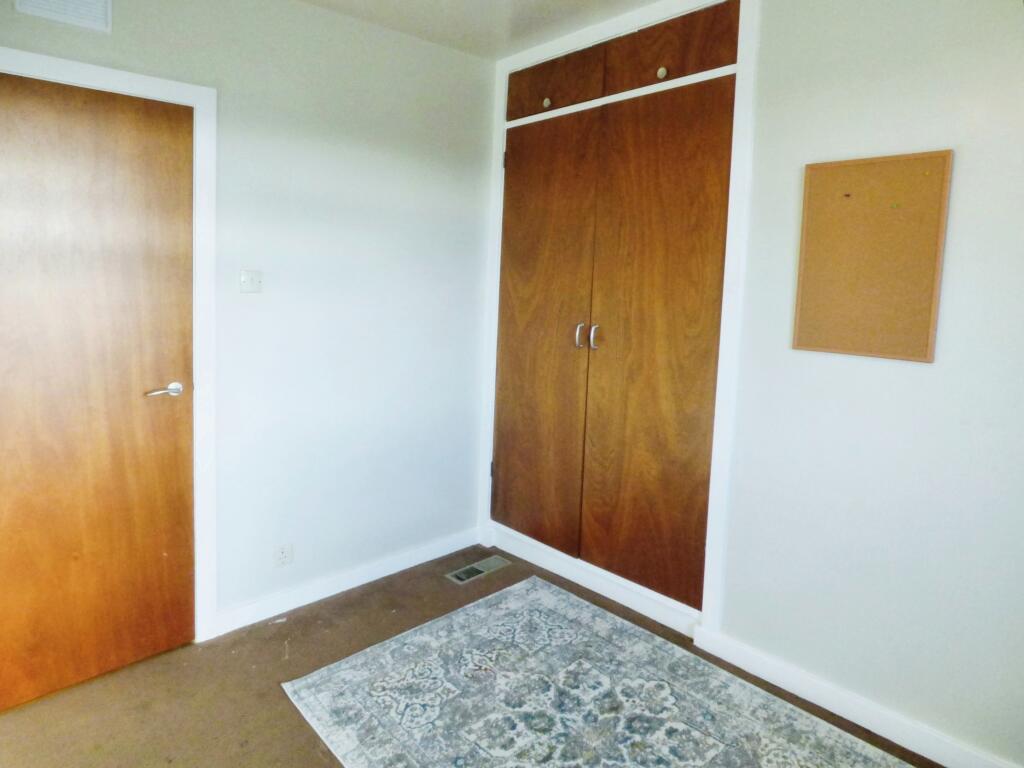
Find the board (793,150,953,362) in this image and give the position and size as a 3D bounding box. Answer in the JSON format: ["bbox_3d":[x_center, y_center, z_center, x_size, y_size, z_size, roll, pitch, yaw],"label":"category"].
[{"bbox_3d":[1.099,-0.389,1.834,0.396,0.603,0.018,9,8,44],"label":"board"}]

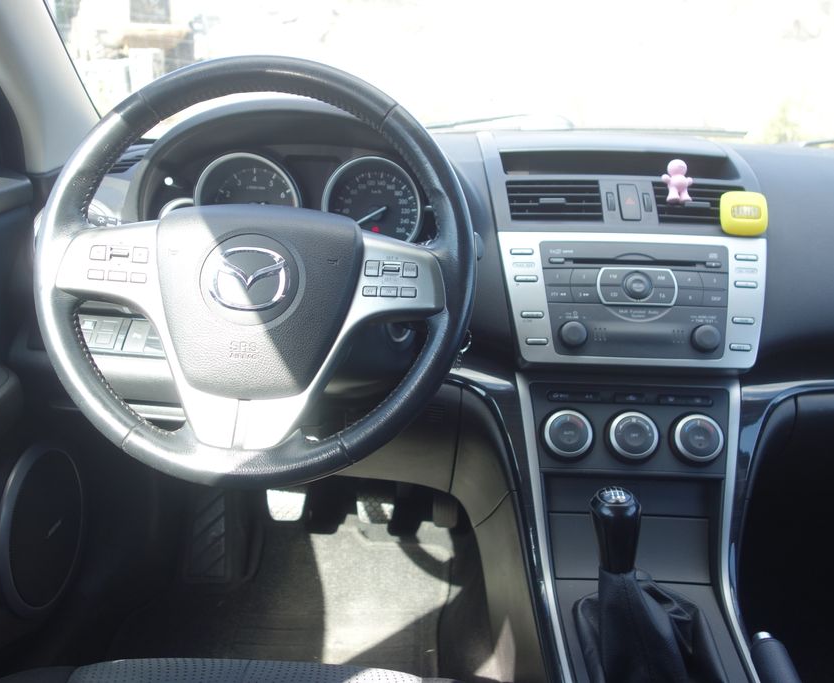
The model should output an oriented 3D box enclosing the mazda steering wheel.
[{"bbox_3d":[-0.136,-0.065,0.692,0.378,0.378,0.095,2,-8,0],"label":"mazda steering wheel"}]

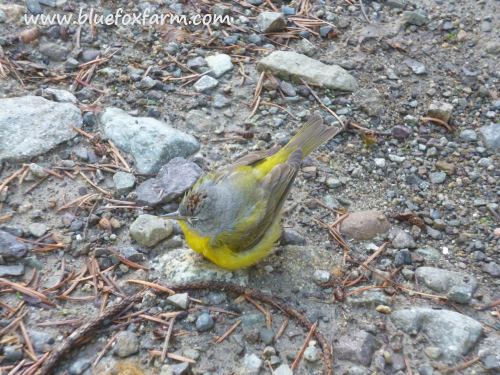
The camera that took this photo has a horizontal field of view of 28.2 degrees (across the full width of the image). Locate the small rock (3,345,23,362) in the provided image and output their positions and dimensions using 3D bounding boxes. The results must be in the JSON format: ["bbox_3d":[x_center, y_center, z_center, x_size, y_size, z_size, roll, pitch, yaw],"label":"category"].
[{"bbox_3d":[-0.112,0.078,0.468,0.009,0.007,0.008,0,45,0],"label":"small rock"}]

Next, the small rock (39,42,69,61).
[{"bbox_3d":[-0.123,-0.085,0.622,0.019,0.008,0.015,7,45,7],"label":"small rock"}]

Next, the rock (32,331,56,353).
[{"bbox_3d":[-0.100,0.075,0.481,0.011,0.006,0.009,0,44,0],"label":"rock"}]

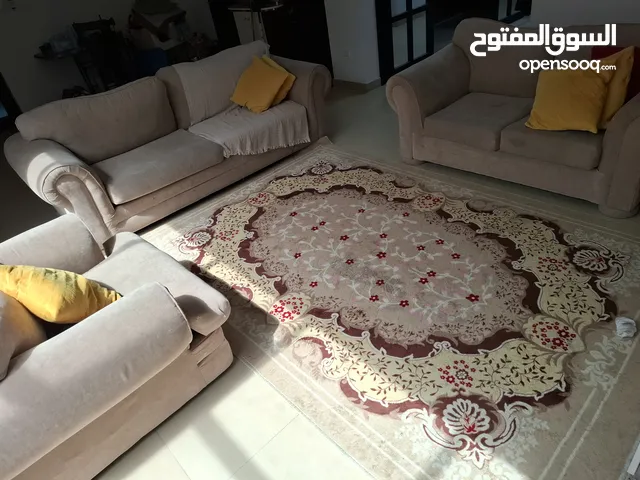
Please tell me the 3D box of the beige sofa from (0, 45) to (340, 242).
[{"bbox_3d":[-1.026,-0.869,3.342,2.308,0.794,0.933,-34,42,-31],"label":"beige sofa"}]

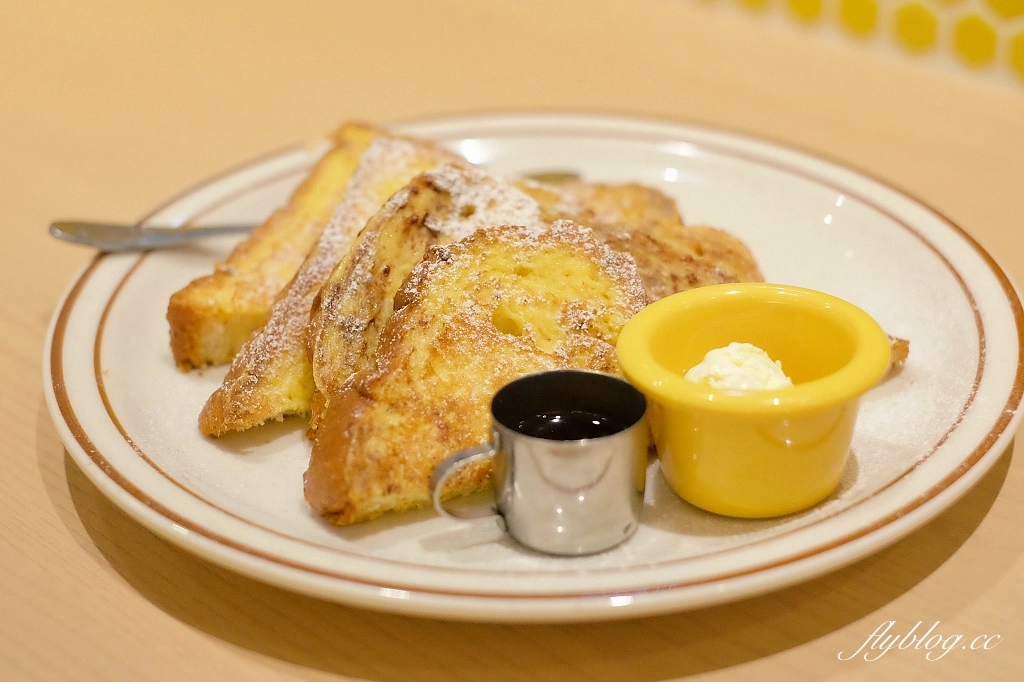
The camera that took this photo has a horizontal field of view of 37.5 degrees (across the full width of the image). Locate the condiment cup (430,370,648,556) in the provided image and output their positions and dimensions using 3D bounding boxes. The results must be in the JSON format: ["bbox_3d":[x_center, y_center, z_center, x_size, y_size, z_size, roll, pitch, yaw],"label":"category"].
[{"bbox_3d":[0.007,0.031,0.374,0.054,0.032,0.038,-6,25,-9],"label":"condiment cup"}]

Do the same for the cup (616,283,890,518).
[{"bbox_3d":[0.062,0.017,0.388,0.068,0.041,0.068,-6,25,0],"label":"cup"}]

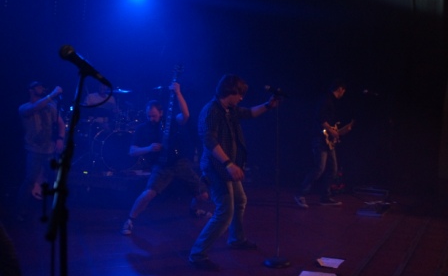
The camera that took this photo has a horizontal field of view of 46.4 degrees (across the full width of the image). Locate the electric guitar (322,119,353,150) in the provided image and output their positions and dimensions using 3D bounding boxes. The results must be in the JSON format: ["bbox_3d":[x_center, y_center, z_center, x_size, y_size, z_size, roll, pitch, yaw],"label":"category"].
[{"bbox_3d":[1.670,-0.120,7.460,0.080,0.330,1.000,0,15,36],"label":"electric guitar"}]

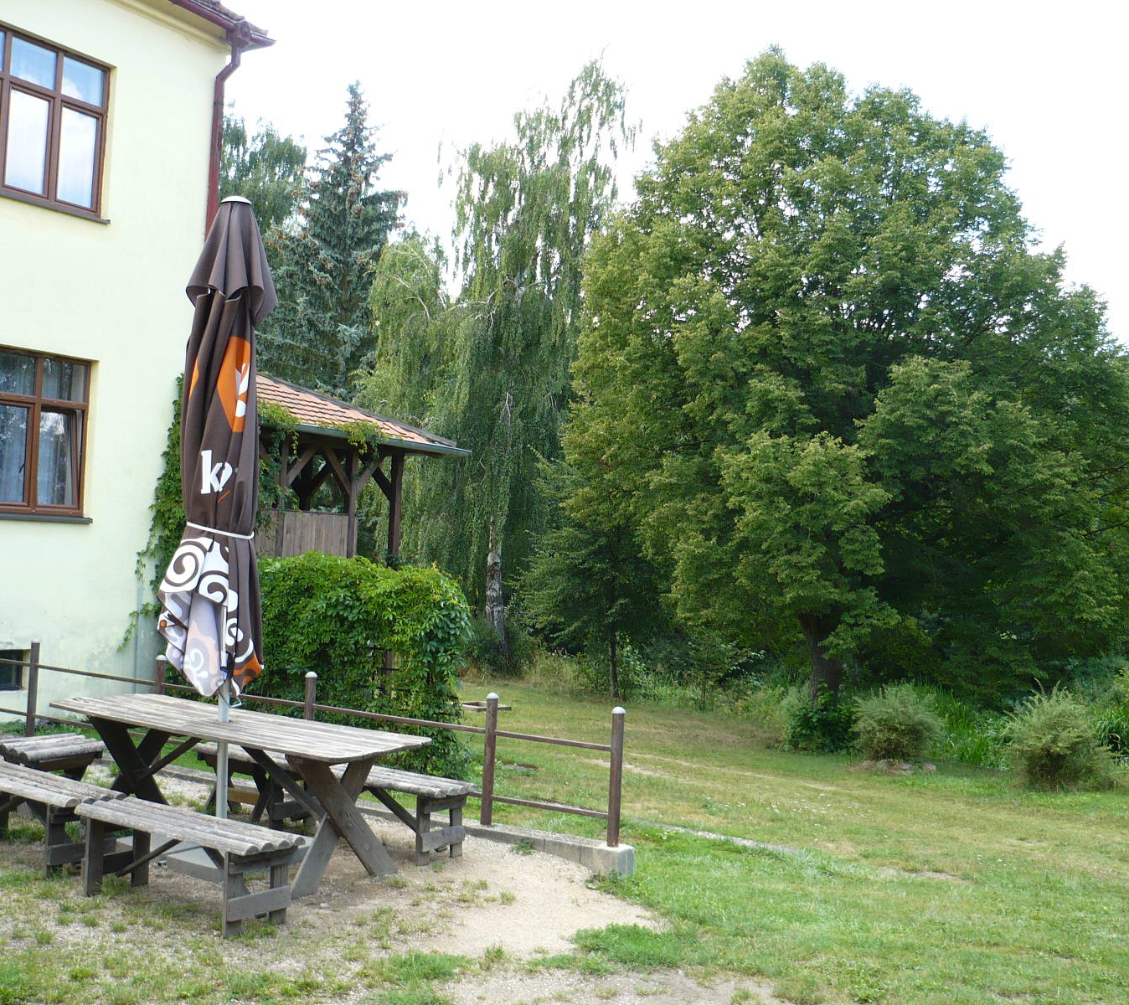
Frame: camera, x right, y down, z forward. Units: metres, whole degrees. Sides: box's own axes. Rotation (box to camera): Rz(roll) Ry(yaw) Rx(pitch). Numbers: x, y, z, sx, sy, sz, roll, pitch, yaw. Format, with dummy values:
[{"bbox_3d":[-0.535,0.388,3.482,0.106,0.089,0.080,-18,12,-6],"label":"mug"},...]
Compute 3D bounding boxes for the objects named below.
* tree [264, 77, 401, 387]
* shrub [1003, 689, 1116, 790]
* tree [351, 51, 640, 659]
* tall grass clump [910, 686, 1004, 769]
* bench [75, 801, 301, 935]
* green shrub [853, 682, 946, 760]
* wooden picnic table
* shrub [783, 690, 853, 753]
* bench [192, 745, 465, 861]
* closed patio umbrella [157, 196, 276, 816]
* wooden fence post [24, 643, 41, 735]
[{"bbox_3d":[-4.482,-2.639,26.823,5.200,11.454,5.200,3,-2,0],"label":"tree"},{"bbox_3d":[4.570,2.181,12.518,0.962,0.909,0.943,1,-2,0],"label":"shrub"},{"bbox_3d":[-1.417,-2.802,28.000,5.668,12.548,5.300,1,-2,0],"label":"tree"},{"bbox_3d":[4.861,2.784,16.800,1.200,1.000,1.000,2,-2,16],"label":"tall grass clump"},{"bbox_3d":[-1.867,1.780,6.655,1.429,0.440,0.355,0,-2,38],"label":"bench"},{"bbox_3d":[3.412,2.252,13.843,0.877,0.792,0.858,1,-2,0],"label":"green shrub"},{"bbox_3d":[-2.016,1.685,8.000,2.621,0.770,1.051,2,-2,33],"label":"wooden picnic table"},{"bbox_3d":[2.703,2.325,14.397,0.708,0.634,0.693,1,-2,0],"label":"shrub"},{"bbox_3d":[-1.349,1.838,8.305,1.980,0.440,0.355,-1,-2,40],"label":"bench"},{"bbox_3d":[-2.073,0.108,8.142,0.620,3.866,0.620,1,-2,0],"label":"closed patio umbrella"},{"bbox_3d":[-4.379,1.530,11.156,0.070,0.800,0.070,2,-2,33],"label":"wooden fence post"}]

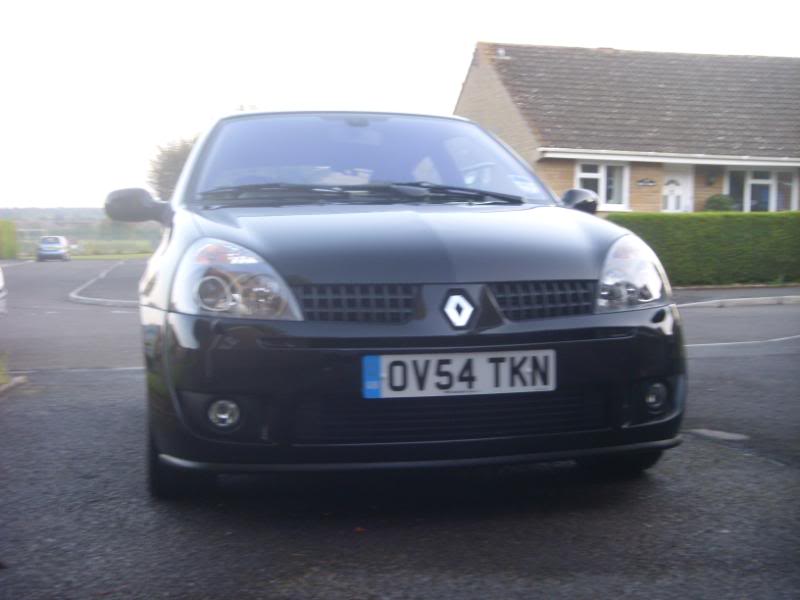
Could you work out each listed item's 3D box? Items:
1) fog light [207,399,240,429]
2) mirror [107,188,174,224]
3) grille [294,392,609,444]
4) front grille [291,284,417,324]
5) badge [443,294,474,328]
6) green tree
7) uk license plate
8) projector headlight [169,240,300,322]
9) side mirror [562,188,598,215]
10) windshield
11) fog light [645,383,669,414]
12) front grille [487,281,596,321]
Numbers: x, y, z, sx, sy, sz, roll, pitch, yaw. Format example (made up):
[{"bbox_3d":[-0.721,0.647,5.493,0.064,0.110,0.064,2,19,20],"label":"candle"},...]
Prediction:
[{"bbox_3d":[-0.455,0.293,2.387,0.086,0.086,0.050,-1,4,-12],"label":"fog light"},{"bbox_3d":[-1.015,-0.373,3.576,0.250,0.138,0.130,-1,4,-12],"label":"mirror"},{"bbox_3d":[0.150,0.306,2.439,0.820,0.120,0.080,-1,4,-12],"label":"grille"},{"bbox_3d":[-0.103,0.005,2.380,0.315,0.100,0.060,0,-4,-4],"label":"front grille"},{"bbox_3d":[0.153,0.029,2.405,0.082,0.094,0.020,-1,-14,-12],"label":"badge"},{"bbox_3d":[-8.800,-4.450,40.000,4.200,5.100,4.200,-1,5,-11],"label":"green tree"},{"bbox_3d":[0.159,0.191,2.389,0.520,0.111,0.012,-1,4,-12],"label":"uk license plate"},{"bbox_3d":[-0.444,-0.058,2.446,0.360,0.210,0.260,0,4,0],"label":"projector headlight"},{"bbox_3d":[0.734,-0.407,3.942,0.240,0.138,0.130,-1,4,-12],"label":"side mirror"},{"bbox_3d":[-0.130,-0.563,3.708,1.400,0.120,0.770,-1,37,-12],"label":"windshield"},{"bbox_3d":[0.725,0.273,2.634,0.086,0.086,0.050,-1,4,-12],"label":"fog light"},{"bbox_3d":[0.389,-0.005,2.483,0.305,0.100,0.060,-2,-4,-20],"label":"front grille"}]

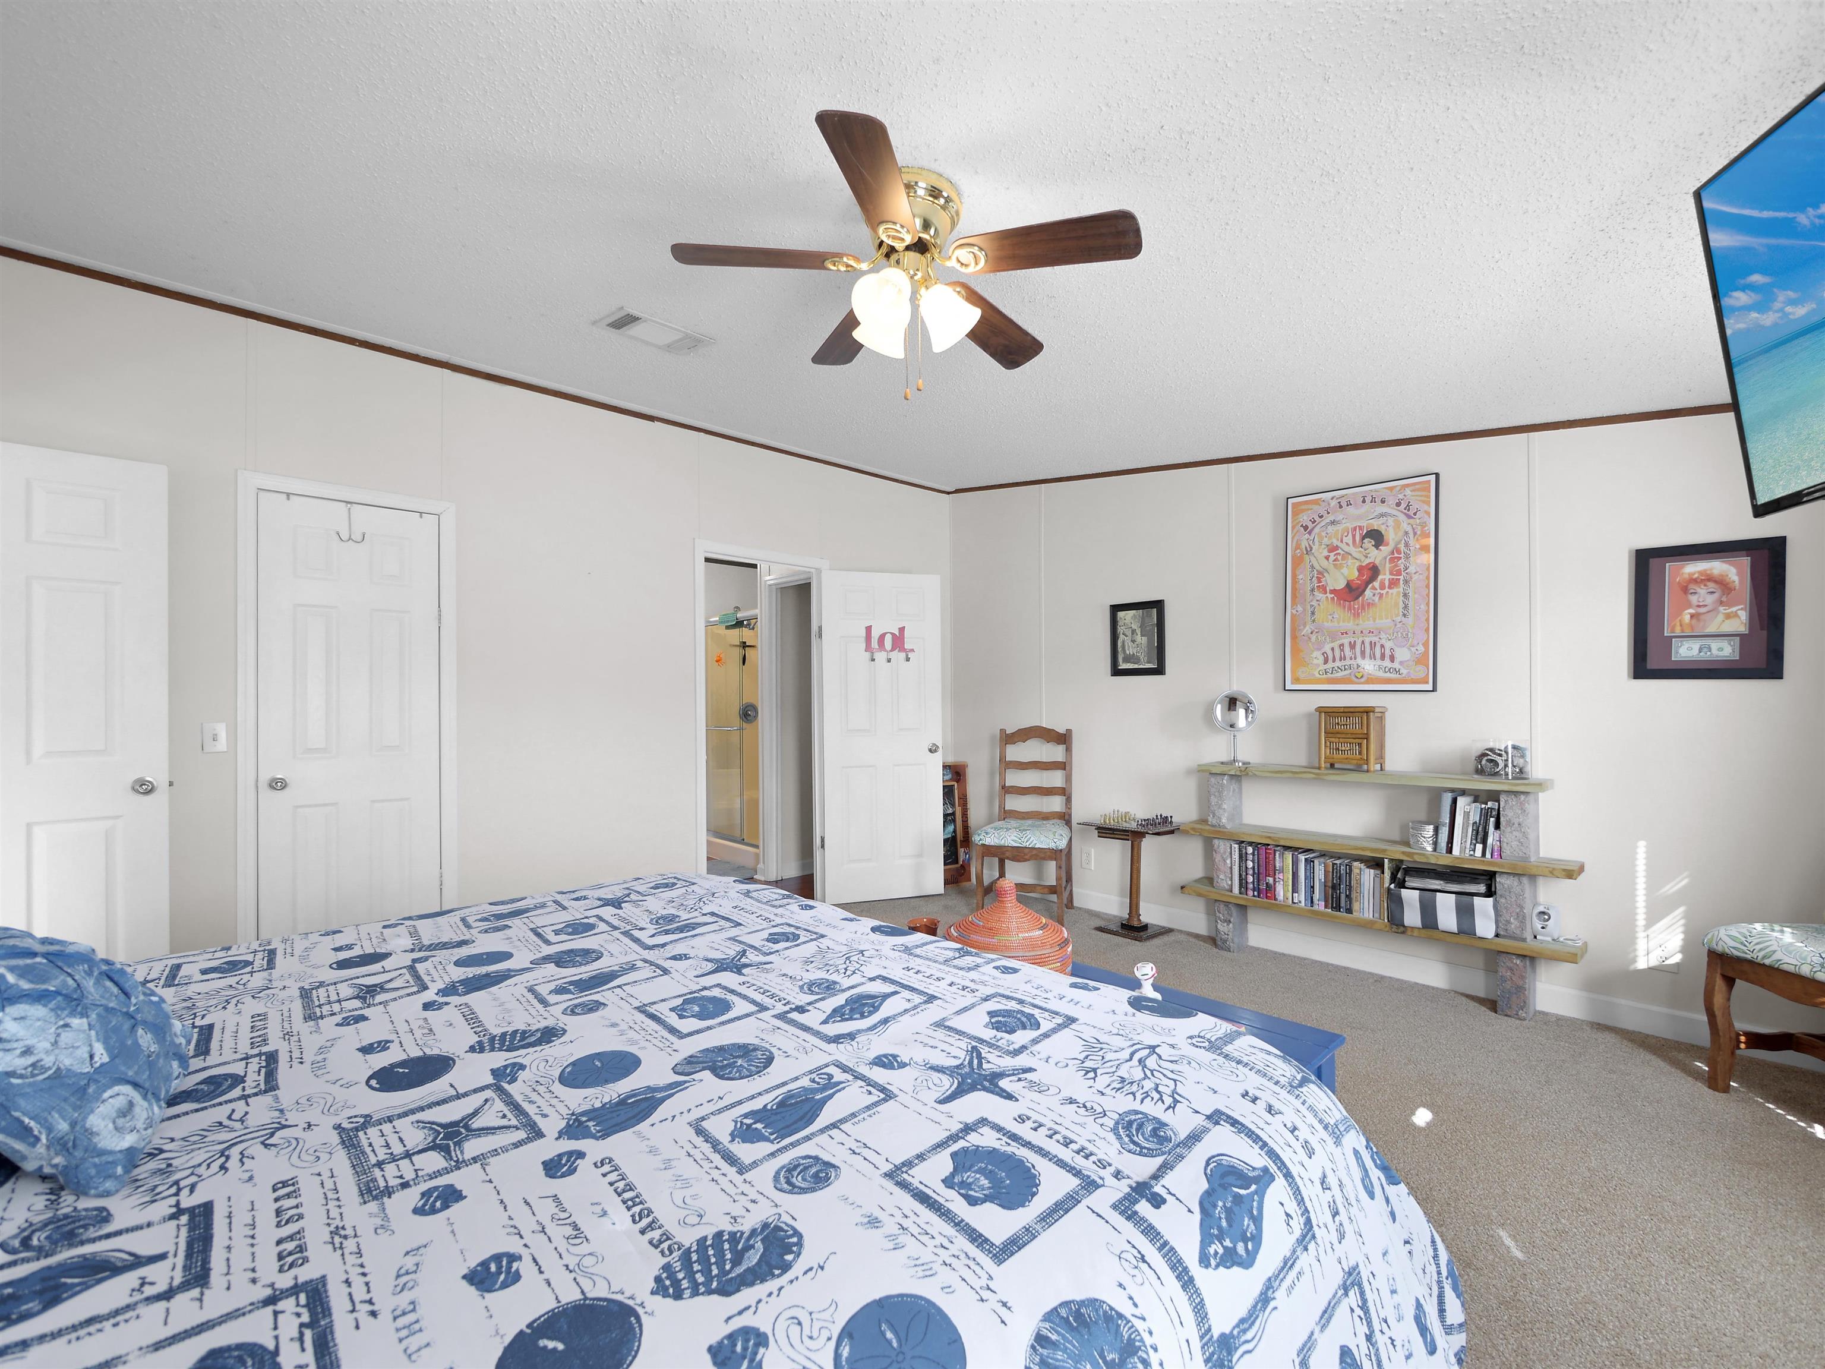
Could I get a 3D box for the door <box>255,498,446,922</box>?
[{"bbox_3d":[-2.066,0.349,2.739,0.040,2.042,0.543,-1,-1,43],"label":"door"}]

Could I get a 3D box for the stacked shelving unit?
[{"bbox_3d":[2.034,0.875,3.387,1.561,0.943,0.190,-1,-1,43],"label":"stacked shelving unit"}]

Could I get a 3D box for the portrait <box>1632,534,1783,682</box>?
[{"bbox_3d":[2.901,-0.265,2.698,0.374,0.494,0.030,-1,-1,43],"label":"portrait"}]

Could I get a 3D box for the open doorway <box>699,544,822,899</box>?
[{"bbox_3d":[-0.836,0.326,4.100,0.130,2.114,0.868,-1,-1,43],"label":"open doorway"}]

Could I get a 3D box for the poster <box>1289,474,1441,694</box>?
[{"bbox_3d":[2.054,-0.440,3.409,0.620,0.935,0.025,-1,-1,44],"label":"poster"}]

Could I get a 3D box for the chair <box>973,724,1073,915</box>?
[{"bbox_3d":[0.676,0.820,4.370,0.500,1.100,0.530,-1,-1,18],"label":"chair"}]

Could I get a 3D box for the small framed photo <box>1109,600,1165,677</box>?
[{"bbox_3d":[1.275,-0.255,4.165,0.326,0.412,0.022,-1,-1,44],"label":"small framed photo"}]

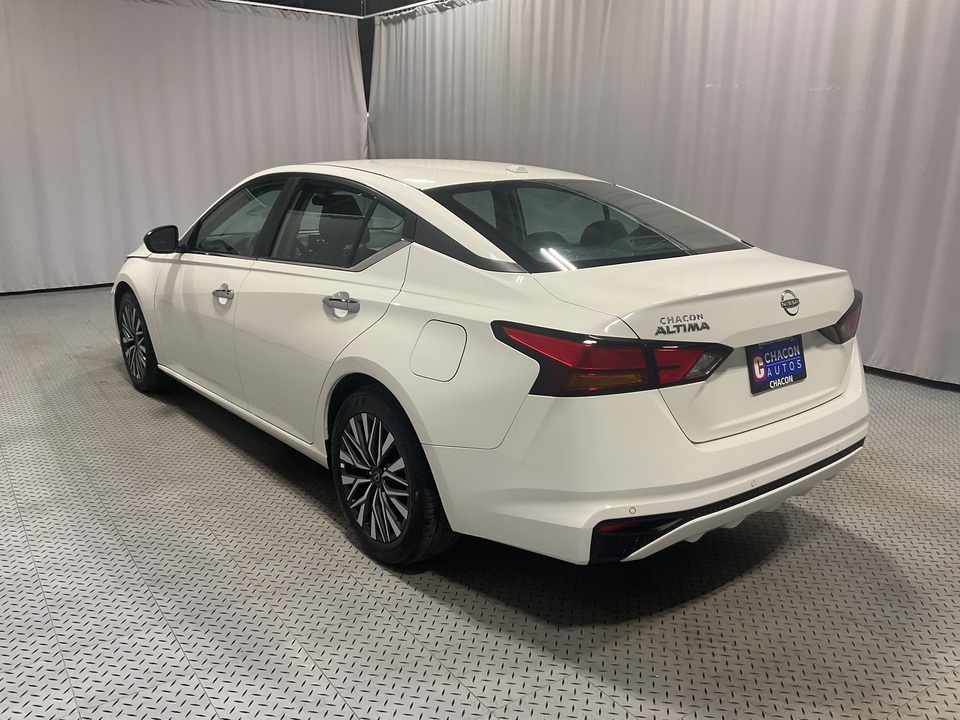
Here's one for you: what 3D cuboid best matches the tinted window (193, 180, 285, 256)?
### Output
[{"bbox_3d":[-1.193,-0.709,3.950,0.070,0.420,0.860,15,1,-41],"label":"tinted window"}]

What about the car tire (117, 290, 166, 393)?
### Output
[{"bbox_3d":[-2.092,-0.131,5.118,0.230,0.660,0.660,-11,18,-38],"label":"car tire"}]

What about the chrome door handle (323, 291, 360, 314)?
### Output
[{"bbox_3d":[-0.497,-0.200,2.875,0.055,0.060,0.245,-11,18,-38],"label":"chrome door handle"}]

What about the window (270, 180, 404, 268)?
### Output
[{"bbox_3d":[-0.574,-0.552,3.232,0.070,0.400,1.030,15,1,-41],"label":"window"}]

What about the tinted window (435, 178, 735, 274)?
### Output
[{"bbox_3d":[0.426,-0.557,3.096,1.230,0.130,0.750,-11,36,-38],"label":"tinted window"}]

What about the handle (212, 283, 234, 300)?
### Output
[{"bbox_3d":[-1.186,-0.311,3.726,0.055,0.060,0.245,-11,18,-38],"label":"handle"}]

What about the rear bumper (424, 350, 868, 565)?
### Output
[{"bbox_3d":[0.772,0.221,2.841,1.820,0.550,0.780,-11,18,-38],"label":"rear bumper"}]

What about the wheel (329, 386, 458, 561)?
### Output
[{"bbox_3d":[-0.318,0.414,2.990,0.230,0.660,0.660,-11,18,-38],"label":"wheel"}]

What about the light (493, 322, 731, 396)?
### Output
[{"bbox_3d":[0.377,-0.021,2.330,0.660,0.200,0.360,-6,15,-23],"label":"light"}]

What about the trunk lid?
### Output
[{"bbox_3d":[0.816,-0.082,2.714,1.340,0.480,0.610,-11,18,-38],"label":"trunk lid"}]

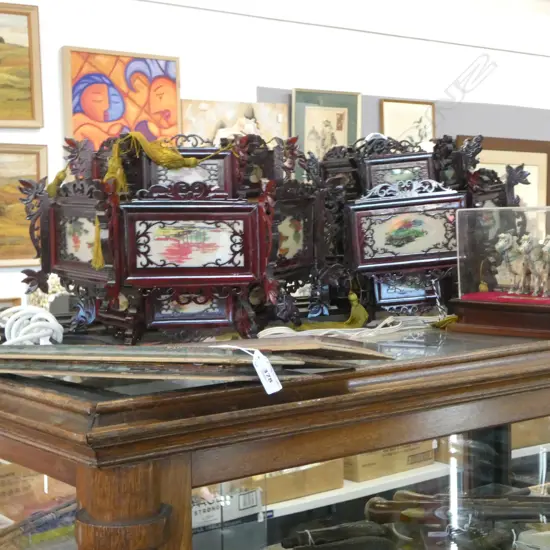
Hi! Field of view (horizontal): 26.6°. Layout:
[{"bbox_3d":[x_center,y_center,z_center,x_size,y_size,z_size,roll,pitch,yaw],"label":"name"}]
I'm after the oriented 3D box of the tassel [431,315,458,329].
[{"bbox_3d":[0.238,0.065,1.637,0.043,0.020,0.028,-2,7,-20],"label":"tassel"}]

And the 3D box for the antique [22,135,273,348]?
[{"bbox_3d":[-0.142,-0.059,1.603,0.410,0.270,0.355,1,6,5],"label":"antique"}]

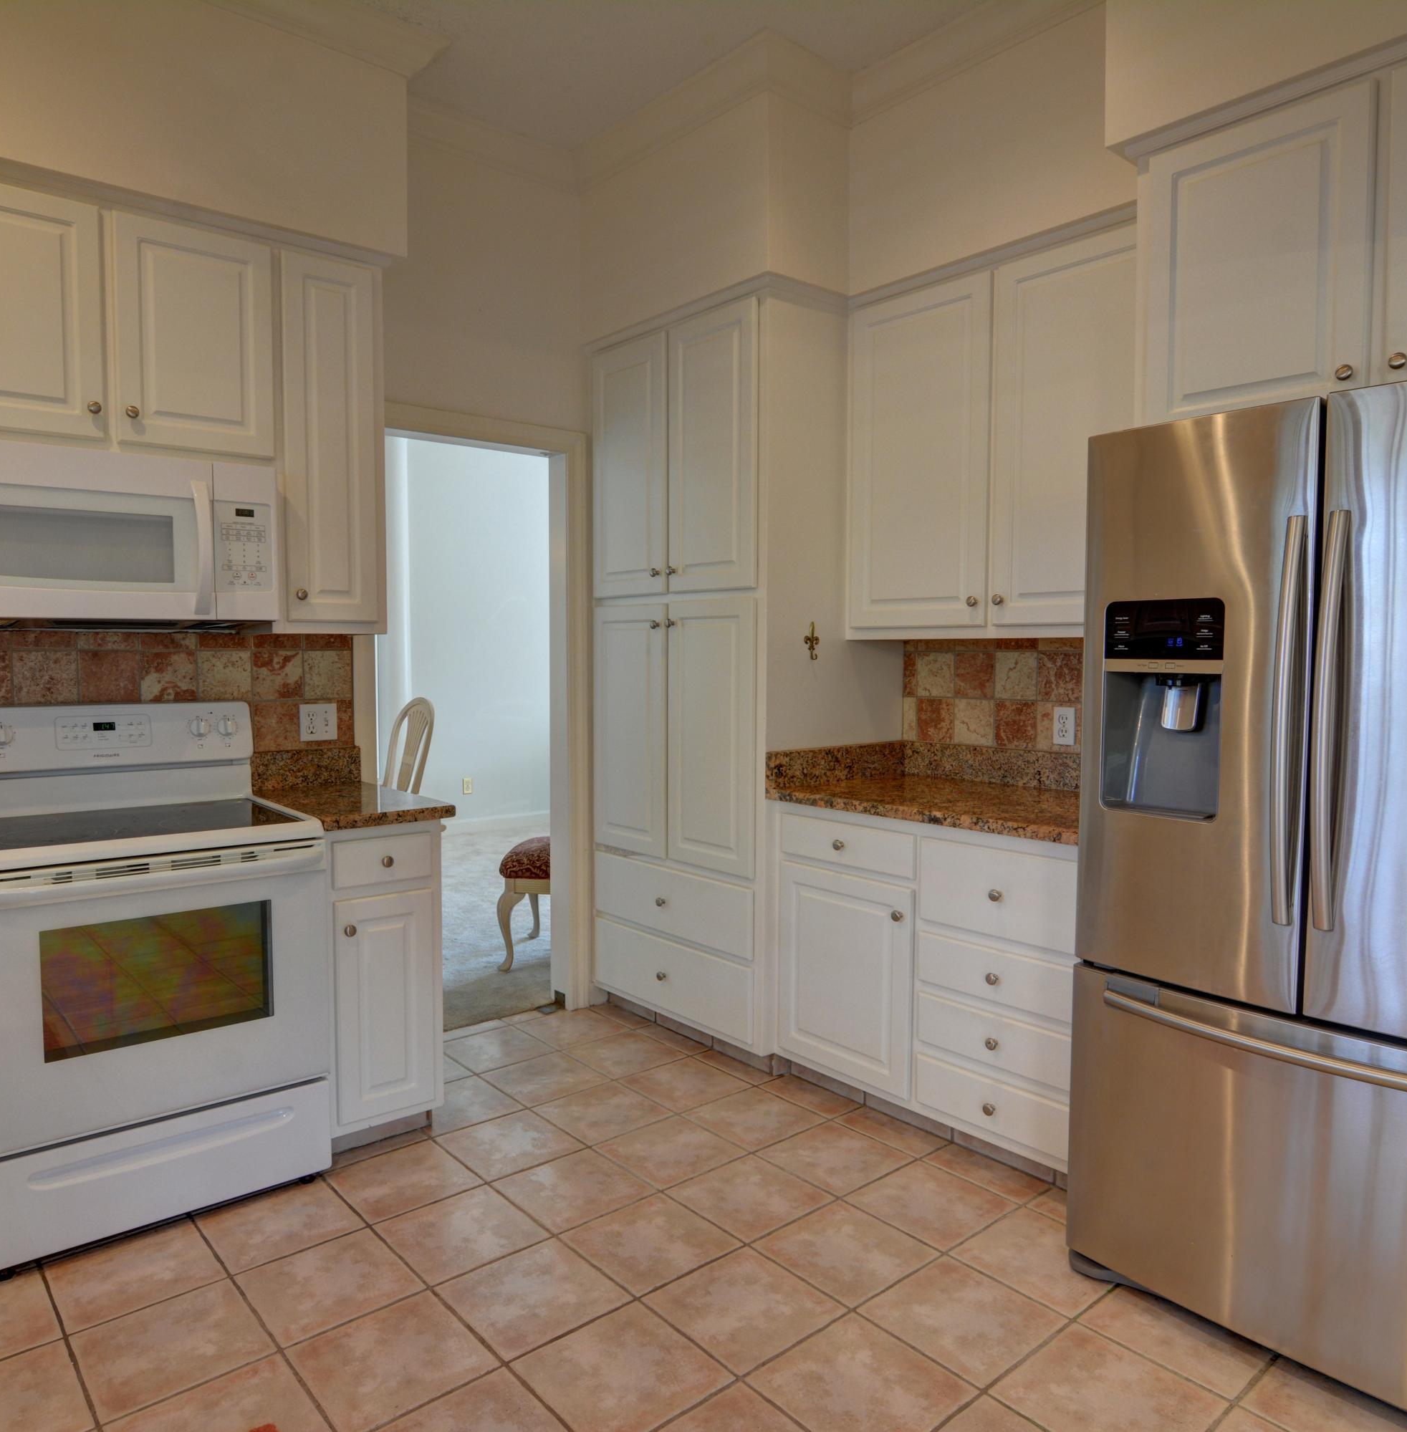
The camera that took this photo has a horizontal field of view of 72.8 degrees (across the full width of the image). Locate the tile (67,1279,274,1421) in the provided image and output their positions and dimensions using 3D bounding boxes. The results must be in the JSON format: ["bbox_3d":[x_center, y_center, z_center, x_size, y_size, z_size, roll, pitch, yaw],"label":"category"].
[{"bbox_3d":[-1.059,1.258,1.904,0.300,0.012,0.300,-3,5,-40],"label":"tile"}]

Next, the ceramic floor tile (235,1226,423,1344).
[{"bbox_3d":[-0.818,1.245,2.090,0.300,0.012,0.300,-3,5,-40],"label":"ceramic floor tile"}]

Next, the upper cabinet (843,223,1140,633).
[{"bbox_3d":[0.951,-0.773,2.913,0.340,1.085,1.042,-4,5,-43],"label":"upper cabinet"}]

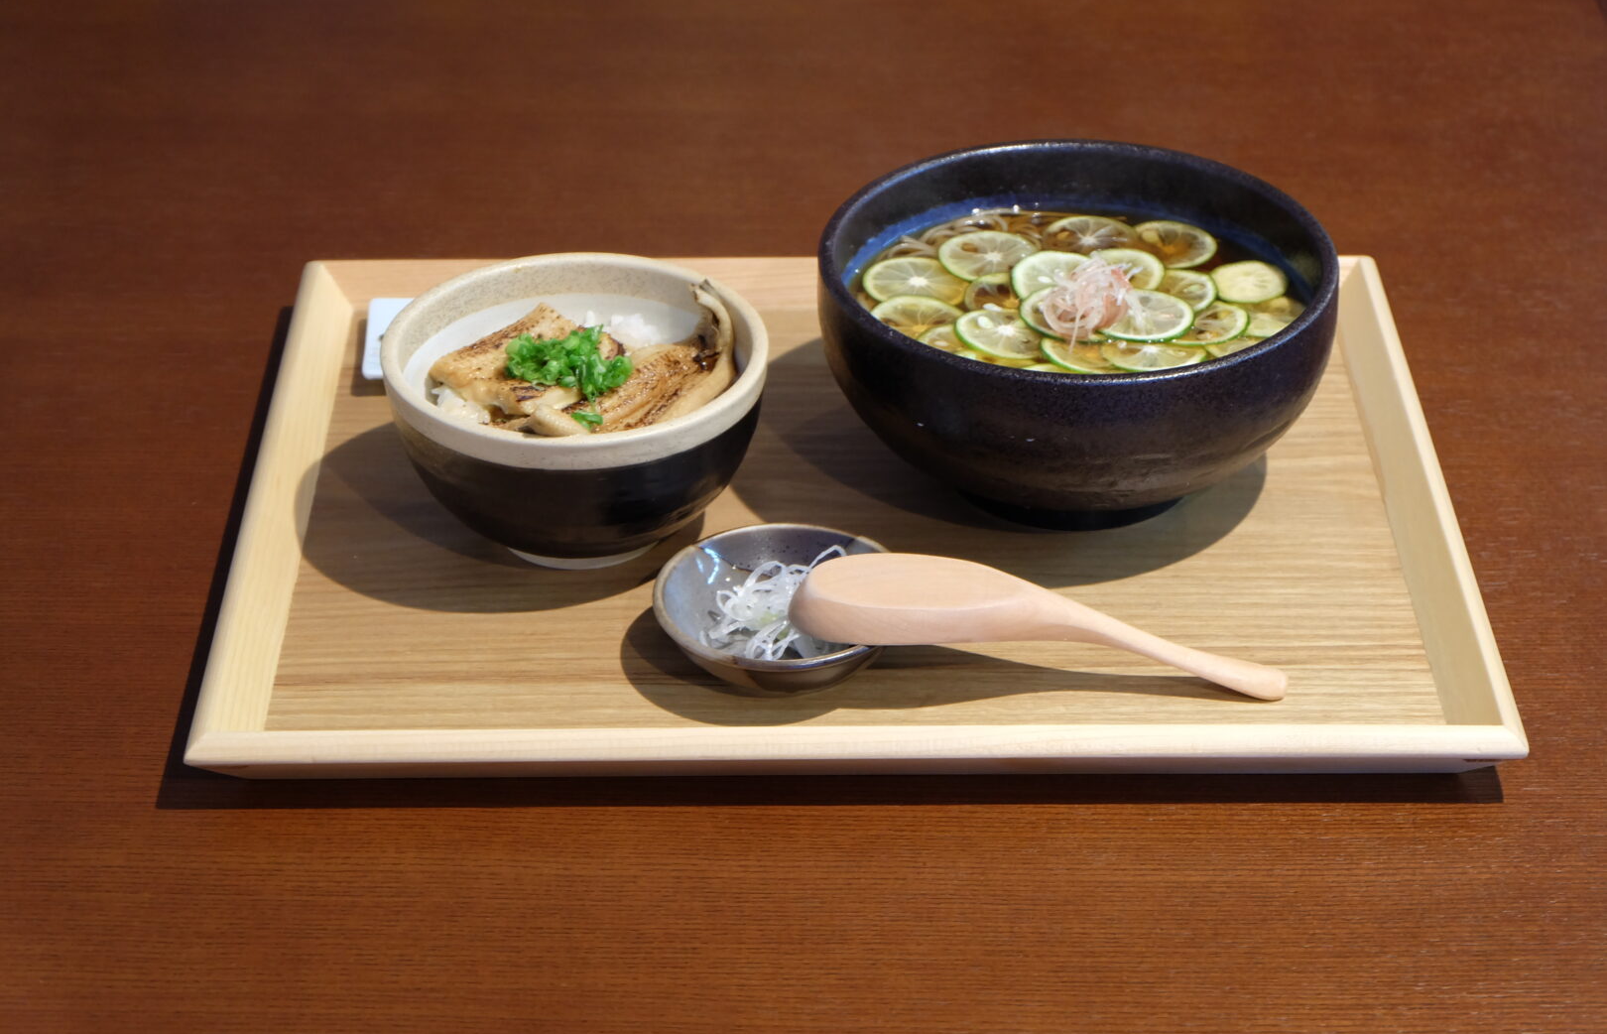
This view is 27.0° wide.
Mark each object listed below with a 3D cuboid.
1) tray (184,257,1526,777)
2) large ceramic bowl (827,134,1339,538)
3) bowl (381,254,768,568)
[{"bbox_3d":[0.016,-0.005,1.200,0.425,0.024,0.323,0,33,0],"label":"tray"},{"bbox_3d":[0.097,-0.059,1.204,0.182,0.087,0.182,0,33,0],"label":"large ceramic bowl"},{"bbox_3d":[-0.079,-0.031,1.172,0.133,0.075,0.133,0,33,0],"label":"bowl"}]

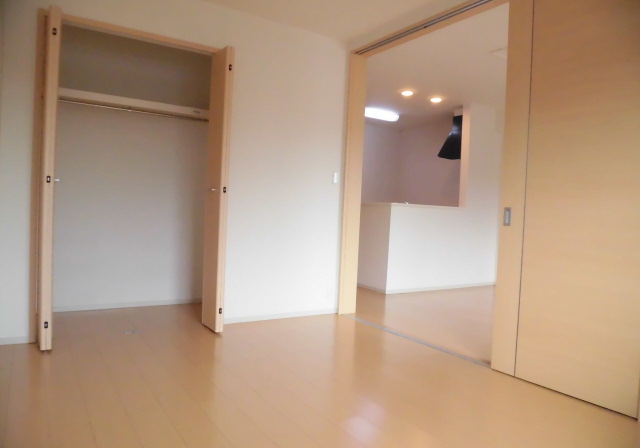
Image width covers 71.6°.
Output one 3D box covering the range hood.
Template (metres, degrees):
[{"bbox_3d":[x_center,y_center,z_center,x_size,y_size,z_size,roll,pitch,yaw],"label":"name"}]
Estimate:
[{"bbox_3d":[2.063,-1.233,6.185,0.580,0.590,0.530,2,2,-33],"label":"range hood"}]

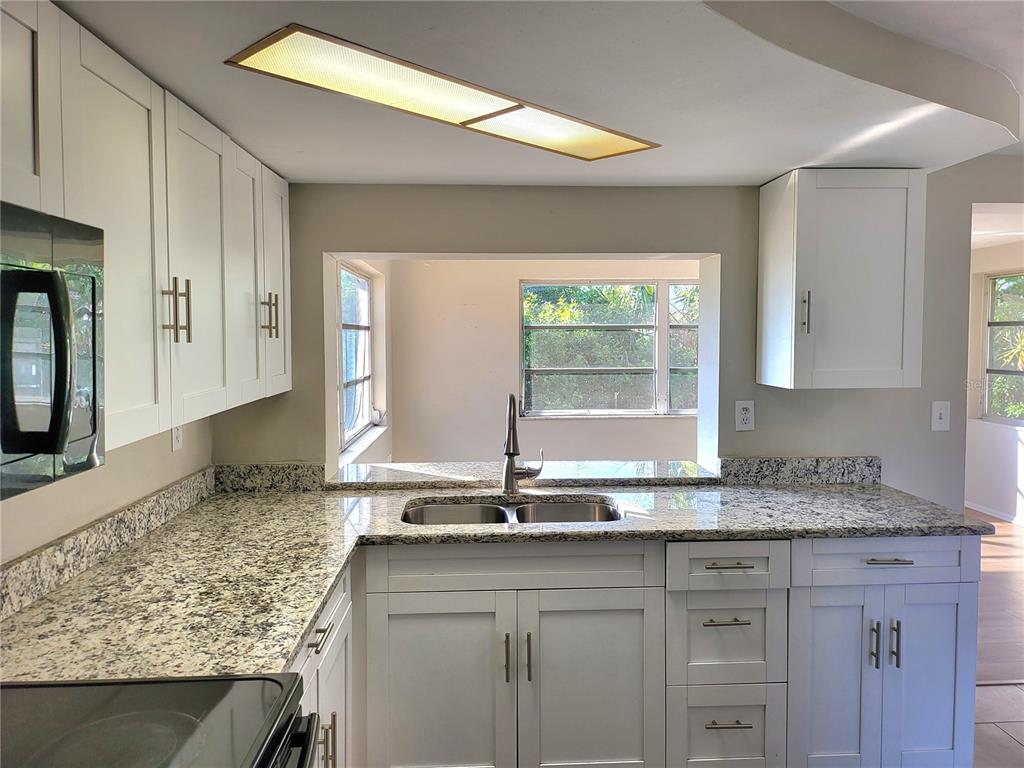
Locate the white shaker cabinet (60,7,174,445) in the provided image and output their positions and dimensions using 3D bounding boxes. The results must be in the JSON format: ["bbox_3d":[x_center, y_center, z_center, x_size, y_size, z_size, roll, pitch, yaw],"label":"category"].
[{"bbox_3d":[-0.922,-0.260,1.399,0.322,0.750,0.388,0,4,-2],"label":"white shaker cabinet"}]

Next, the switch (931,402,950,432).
[{"bbox_3d":[1.697,0.129,2.800,0.073,0.117,0.014,0,4,-2],"label":"switch"}]

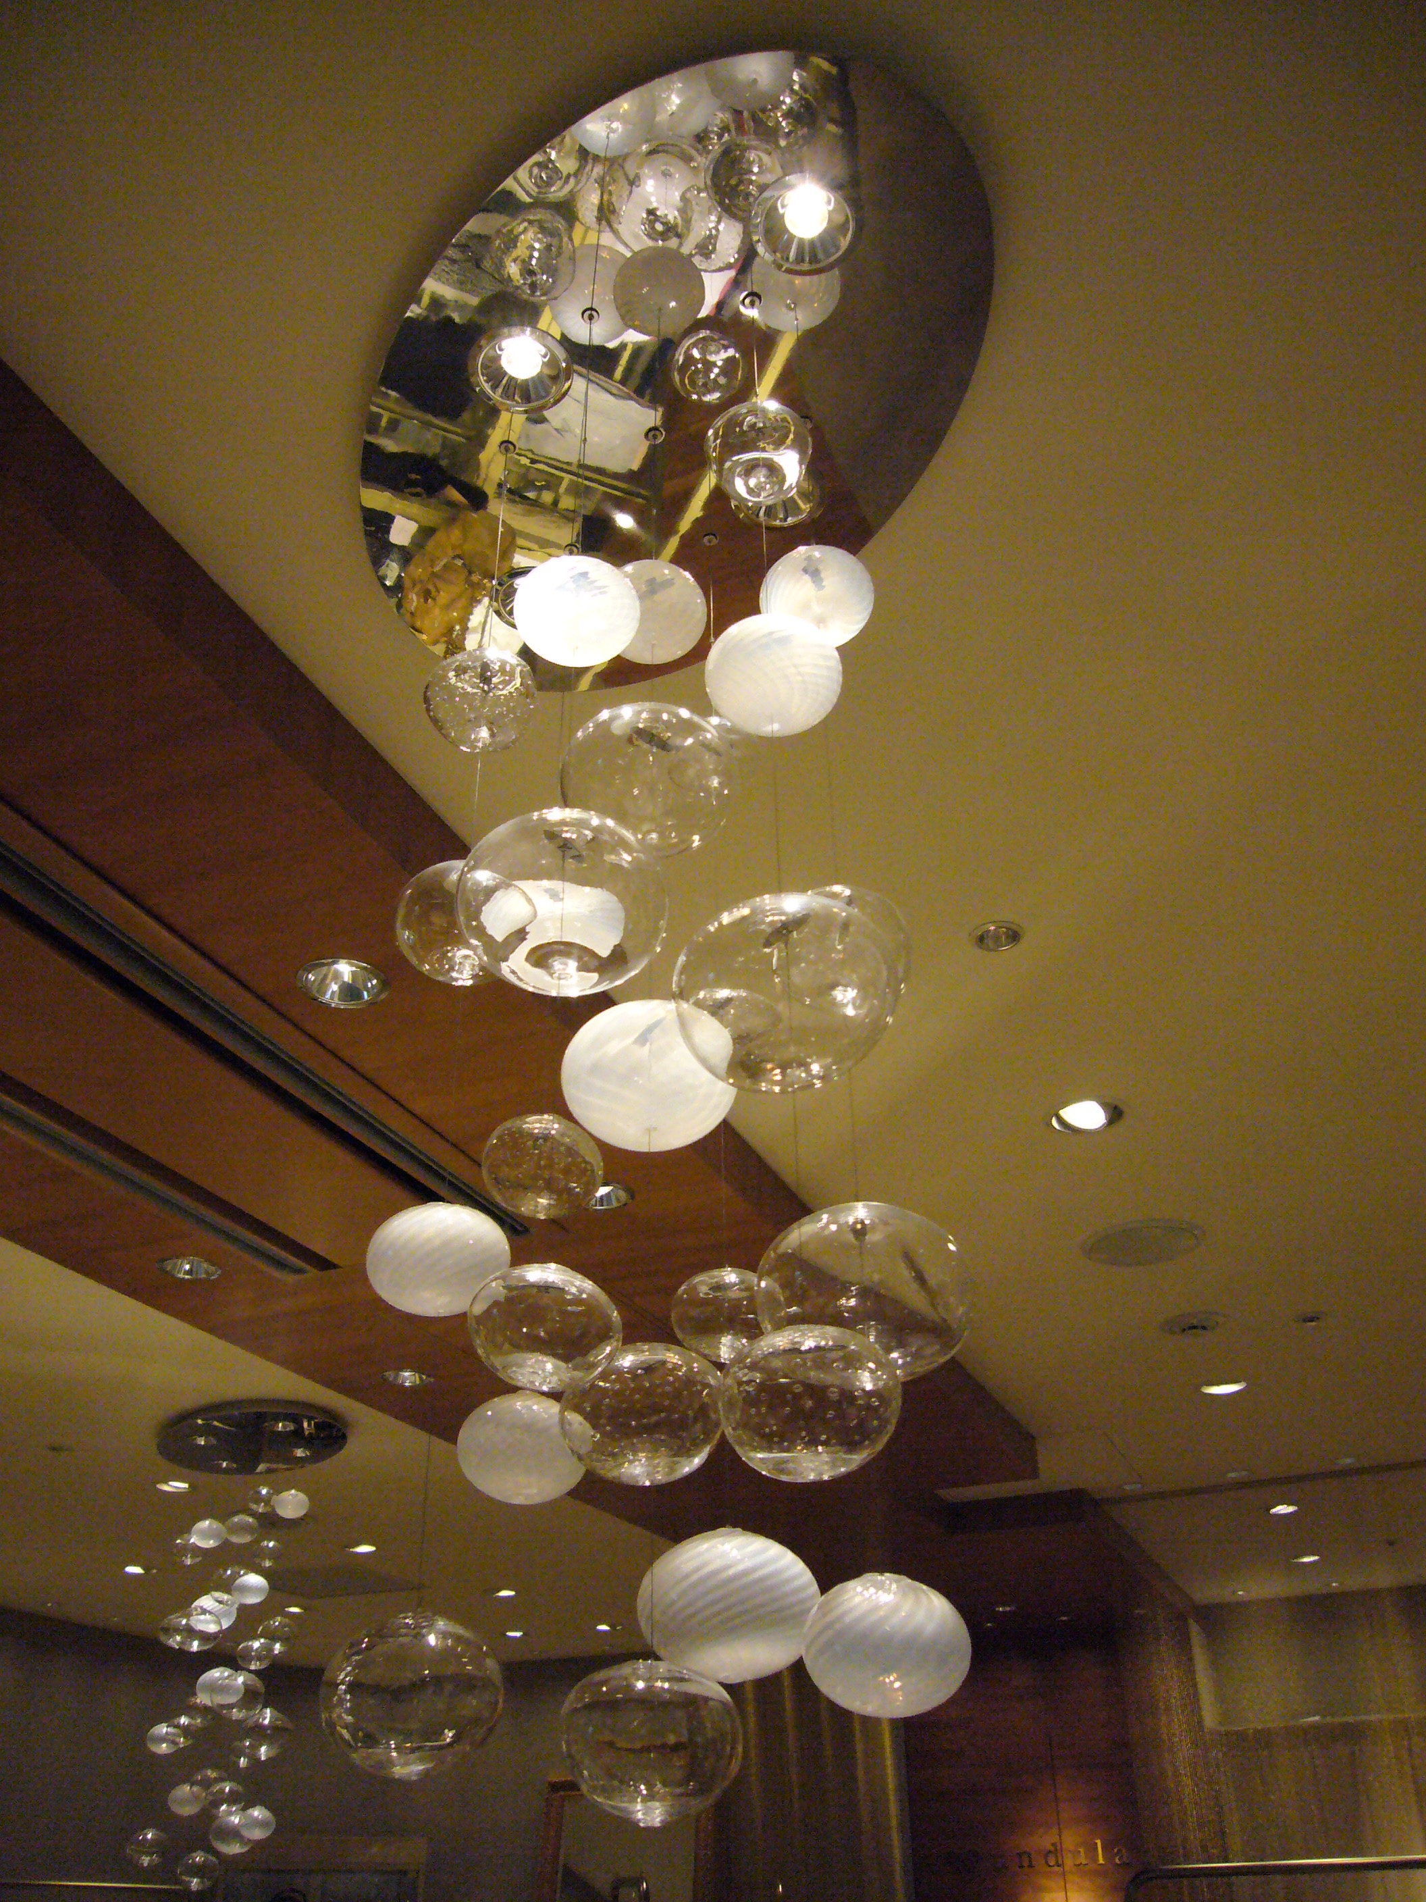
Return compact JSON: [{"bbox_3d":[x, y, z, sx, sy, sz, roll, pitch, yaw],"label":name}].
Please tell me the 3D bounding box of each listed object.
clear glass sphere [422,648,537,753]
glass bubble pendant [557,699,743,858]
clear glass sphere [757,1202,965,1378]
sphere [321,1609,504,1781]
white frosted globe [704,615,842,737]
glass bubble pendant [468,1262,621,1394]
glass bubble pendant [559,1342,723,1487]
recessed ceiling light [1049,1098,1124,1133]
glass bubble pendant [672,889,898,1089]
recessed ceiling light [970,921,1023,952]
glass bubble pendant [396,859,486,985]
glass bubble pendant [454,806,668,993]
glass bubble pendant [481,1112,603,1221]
[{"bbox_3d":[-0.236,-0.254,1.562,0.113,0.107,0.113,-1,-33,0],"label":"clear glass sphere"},{"bbox_3d":[-0.070,-0.189,1.713,0.198,0.158,0.198,-1,-33,0],"label":"glass bubble pendant"},{"bbox_3d":[0.135,0.307,1.393,0.189,0.153,0.189,-1,-33,0],"label":"clear glass sphere"},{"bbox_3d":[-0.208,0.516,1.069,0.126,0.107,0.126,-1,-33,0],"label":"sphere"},{"bbox_3d":[0.062,-0.276,1.548,0.137,0.108,0.137,-1,-33,0],"label":"white frosted globe"},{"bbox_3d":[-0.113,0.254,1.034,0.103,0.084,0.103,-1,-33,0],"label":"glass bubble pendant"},{"bbox_3d":[-0.061,0.400,1.330,0.140,0.114,0.140,-1,-33,0],"label":"glass bubble pendant"},{"bbox_3d":[0.911,0.391,3.769,0.176,0.050,0.176,-1,-33,0],"label":"recessed ceiling light"},{"bbox_3d":[0.061,0.035,1.347,0.193,0.162,0.193,-1,-33,0],"label":"glass bubble pendant"},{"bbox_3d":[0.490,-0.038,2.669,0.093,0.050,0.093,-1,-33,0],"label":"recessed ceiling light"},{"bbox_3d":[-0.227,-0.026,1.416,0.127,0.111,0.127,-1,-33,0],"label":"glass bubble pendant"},{"bbox_3d":[-0.138,-0.043,1.418,0.193,0.162,0.193,-1,-33,0],"label":"glass bubble pendant"},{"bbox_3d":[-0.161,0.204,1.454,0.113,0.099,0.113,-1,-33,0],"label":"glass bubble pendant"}]

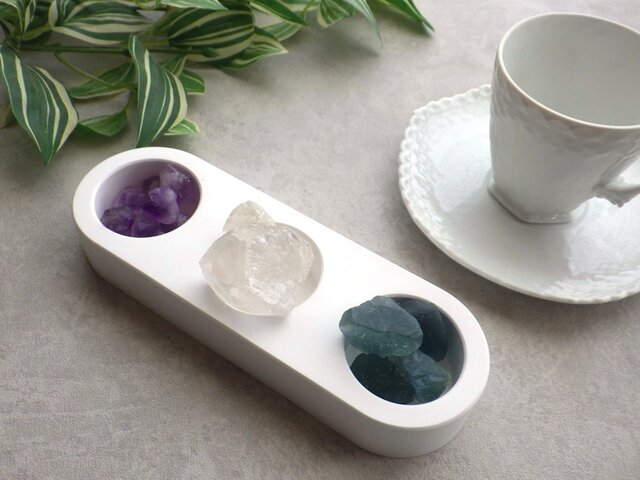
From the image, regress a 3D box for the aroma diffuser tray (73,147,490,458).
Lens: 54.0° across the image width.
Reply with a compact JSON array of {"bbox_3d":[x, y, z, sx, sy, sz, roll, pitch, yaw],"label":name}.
[{"bbox_3d":[-0.022,0.019,0.265,0.190,0.029,0.062,29,55,18],"label":"aroma diffuser tray"}]

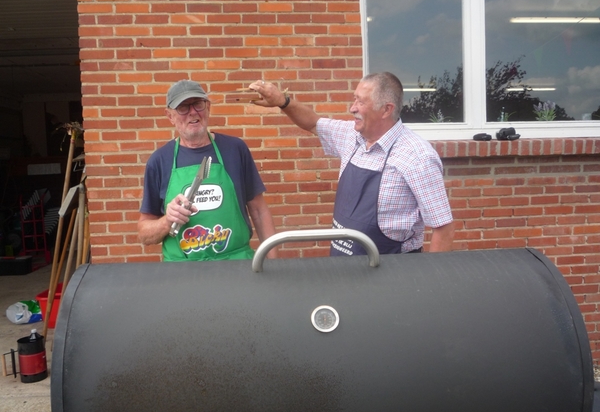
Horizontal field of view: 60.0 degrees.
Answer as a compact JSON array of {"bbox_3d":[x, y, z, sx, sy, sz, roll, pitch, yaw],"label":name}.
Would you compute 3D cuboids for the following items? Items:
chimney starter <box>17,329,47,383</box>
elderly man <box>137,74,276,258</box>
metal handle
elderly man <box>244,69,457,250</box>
[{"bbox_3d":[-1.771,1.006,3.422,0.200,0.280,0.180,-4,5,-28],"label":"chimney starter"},{"bbox_3d":[-0.387,0.327,2.253,0.580,1.745,0.420,-2,5,-10],"label":"elderly man"},{"bbox_3d":[0.051,0.126,1.492,0.374,0.118,0.034,-1,22,-7],"label":"metal handle"},{"bbox_3d":[0.218,0.318,2.152,0.700,1.750,0.540,-5,5,-32],"label":"elderly man"}]

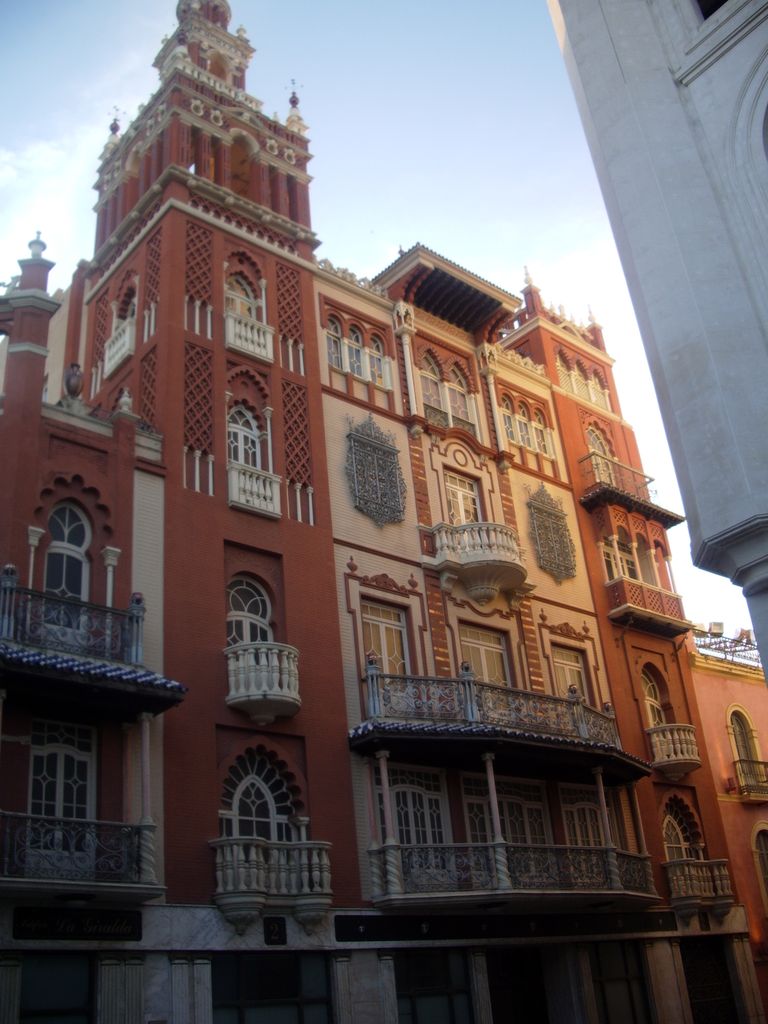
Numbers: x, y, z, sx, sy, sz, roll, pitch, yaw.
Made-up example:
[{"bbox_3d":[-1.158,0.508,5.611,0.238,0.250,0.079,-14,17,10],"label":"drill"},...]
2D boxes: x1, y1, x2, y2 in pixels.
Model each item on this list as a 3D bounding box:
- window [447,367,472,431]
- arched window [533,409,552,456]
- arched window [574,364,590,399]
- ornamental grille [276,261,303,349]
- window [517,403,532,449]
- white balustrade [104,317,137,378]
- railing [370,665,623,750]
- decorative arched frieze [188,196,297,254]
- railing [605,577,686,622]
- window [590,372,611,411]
[{"bbox_3d":[2.178,-3.386,30.517,0.947,2.464,0.204,18,-35,-39],"label":"window"},{"bbox_3d":[4.767,-2.435,31.447,0.691,1.706,0.188,18,-35,-39],"label":"arched window"},{"bbox_3d":[6.506,-4.346,34.467,0.680,1.216,0.220,18,-35,-39],"label":"arched window"},{"bbox_3d":[-2.360,-5.142,25.716,0.696,2.314,0.120,18,-35,-39],"label":"ornamental grille"},{"bbox_3d":[4.185,-2.625,30.946,0.659,1.706,0.188,18,-35,-39],"label":"window"},{"bbox_3d":[-6.205,-3.832,24.257,0.200,1.040,1.200,18,-35,-38],"label":"white balustrade"},{"bbox_3d":[3.223,4.900,25.620,8.807,1.273,1.140,18,-35,-39],"label":"railing"},{"bbox_3d":[-3.472,-7.120,25.767,3.232,0.544,0.180,18,-35,-39],"label":"decorative arched frieze"},{"bbox_3d":[7.885,2.750,30.970,3.130,0.890,0.680,18,-35,-39],"label":"railing"},{"bbox_3d":[7.262,-4.170,35.191,0.858,1.601,0.230,18,-35,-39],"label":"window"}]

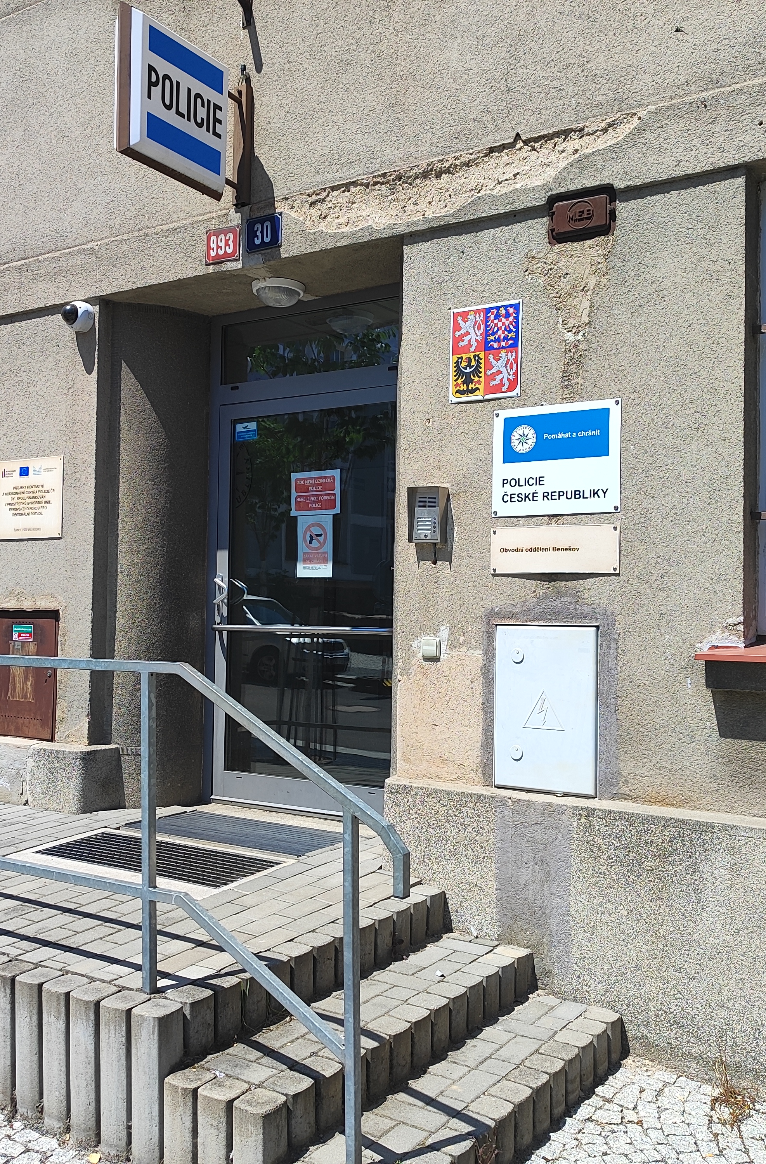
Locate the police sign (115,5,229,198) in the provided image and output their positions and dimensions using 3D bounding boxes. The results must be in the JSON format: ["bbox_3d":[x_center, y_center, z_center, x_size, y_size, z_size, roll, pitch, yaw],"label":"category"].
[{"bbox_3d":[-0.845,-1.954,4.405,0.125,0.560,0.580,0,-2,32],"label":"police sign"}]

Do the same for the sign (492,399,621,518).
[{"bbox_3d":[0.637,-0.451,3.975,0.500,0.404,0.020,0,-2,32],"label":"sign"}]

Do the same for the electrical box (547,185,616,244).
[{"bbox_3d":[0.715,-1.346,3.933,0.262,0.182,0.075,0,-2,33],"label":"electrical box"}]

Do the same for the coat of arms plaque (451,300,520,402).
[{"bbox_3d":[0.393,-0.884,4.146,0.303,0.366,0.020,0,-2,32],"label":"coat of arms plaque"}]

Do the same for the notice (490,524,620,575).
[{"bbox_3d":[0.628,-0.115,3.952,0.505,0.175,0.015,0,-2,33],"label":"notice"}]

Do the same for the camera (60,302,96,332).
[{"bbox_3d":[-1.527,-1.320,5.330,0.143,0.145,0.131,0,-2,33],"label":"camera"}]

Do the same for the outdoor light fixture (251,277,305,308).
[{"bbox_3d":[-0.482,-1.331,5.002,0.252,0.100,0.252,1,-2,0],"label":"outdoor light fixture"}]

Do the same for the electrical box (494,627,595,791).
[{"bbox_3d":[0.621,0.465,3.986,0.408,0.613,0.100,0,-2,33],"label":"electrical box"}]

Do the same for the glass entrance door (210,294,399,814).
[{"bbox_3d":[-0.357,-0.129,5.214,1.260,2.480,0.090,0,-2,33],"label":"glass entrance door"}]

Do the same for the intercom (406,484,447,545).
[{"bbox_3d":[0.176,-0.260,4.227,0.141,0.220,0.067,0,-2,32],"label":"intercom"}]

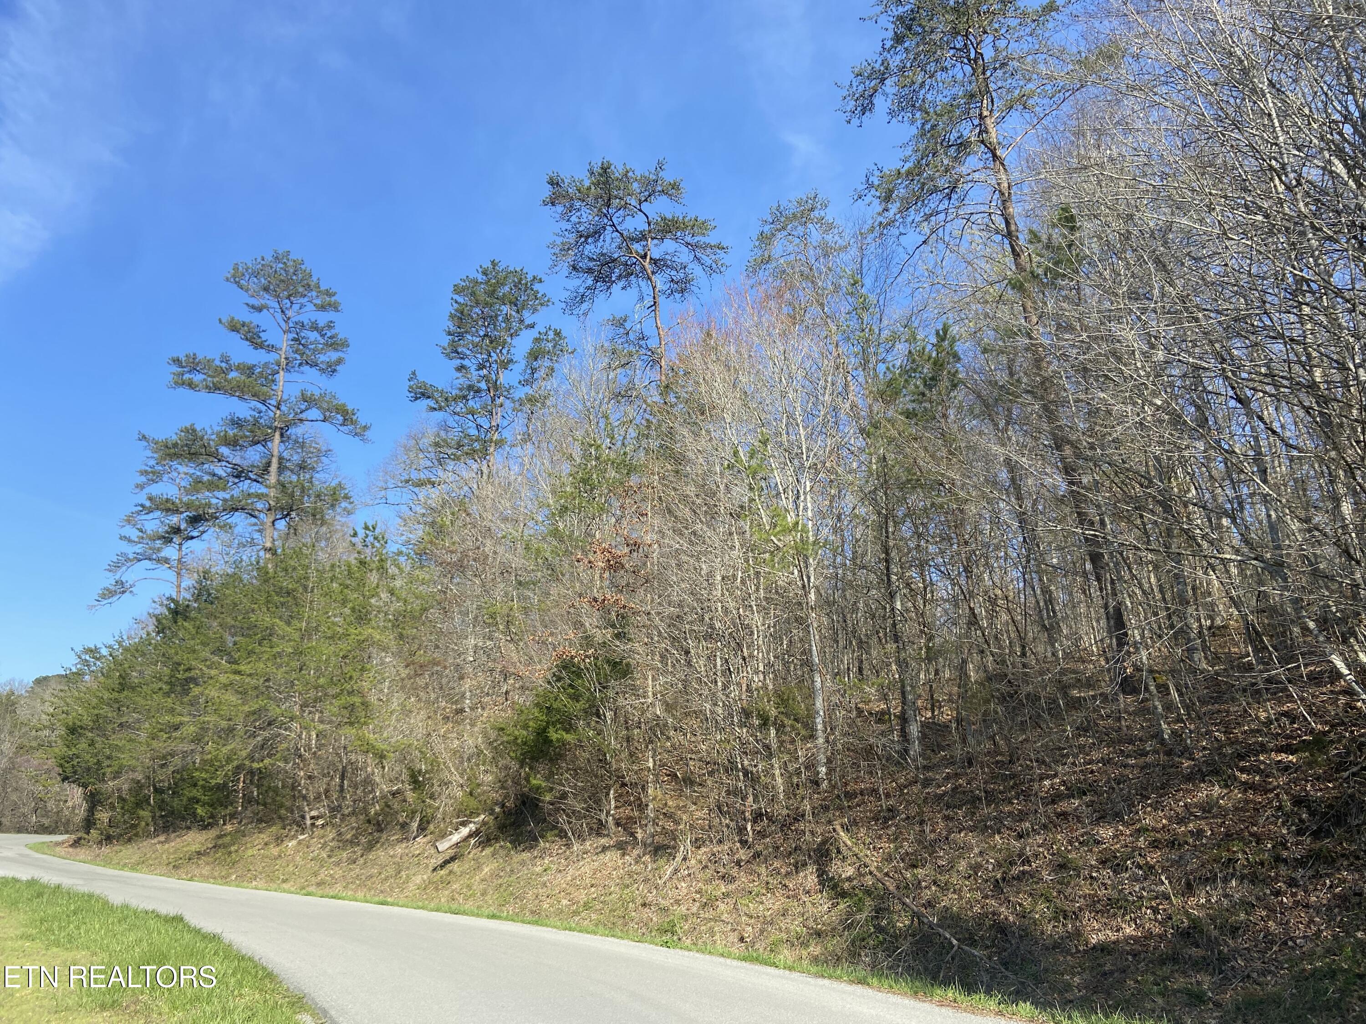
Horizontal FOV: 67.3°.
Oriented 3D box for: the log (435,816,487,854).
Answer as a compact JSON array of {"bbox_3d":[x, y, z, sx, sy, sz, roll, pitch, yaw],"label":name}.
[{"bbox_3d":[-4.025,5.833,18.700,1.041,0.230,0.200,-29,-1,-29],"label":"log"}]

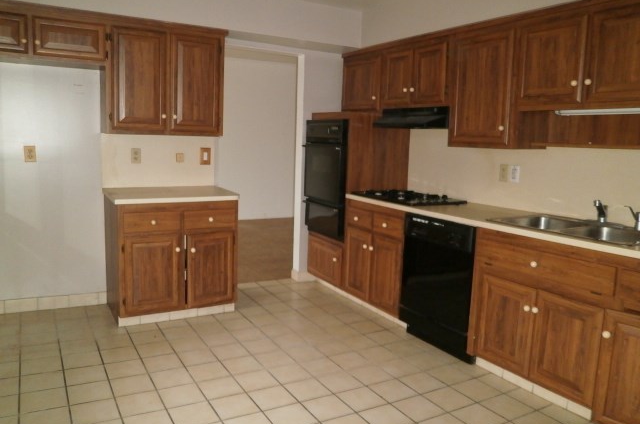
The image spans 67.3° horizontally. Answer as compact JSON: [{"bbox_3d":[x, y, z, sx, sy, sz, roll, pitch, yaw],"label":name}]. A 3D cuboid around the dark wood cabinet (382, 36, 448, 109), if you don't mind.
[{"bbox_3d":[0.875,-1.069,3.853,0.305,0.490,0.790,-1,8,-31],"label":"dark wood cabinet"}]

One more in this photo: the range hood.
[{"bbox_3d":[0.784,-0.717,3.705,0.450,0.145,0.755,-3,10,-32],"label":"range hood"}]

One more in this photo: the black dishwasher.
[{"bbox_3d":[1.006,0.464,3.284,0.600,0.870,0.610,-3,10,-32],"label":"black dishwasher"}]

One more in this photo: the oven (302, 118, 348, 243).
[{"bbox_3d":[0.236,-0.322,4.479,0.580,1.030,0.610,-1,8,-31],"label":"oven"}]

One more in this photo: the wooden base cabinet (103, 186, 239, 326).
[{"bbox_3d":[-1.136,0.302,3.667,0.850,0.910,0.590,-2,10,-27],"label":"wooden base cabinet"}]

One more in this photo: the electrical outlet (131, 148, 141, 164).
[{"bbox_3d":[-1.421,-0.435,3.719,0.071,0.116,0.015,-1,8,-31],"label":"electrical outlet"}]

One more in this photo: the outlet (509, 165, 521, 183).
[{"bbox_3d":[1.331,-0.256,3.279,0.008,0.115,0.070,-3,10,-32],"label":"outlet"}]

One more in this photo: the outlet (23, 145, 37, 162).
[{"bbox_3d":[-2.050,-0.408,3.405,0.070,0.114,0.008,-2,10,-27],"label":"outlet"}]

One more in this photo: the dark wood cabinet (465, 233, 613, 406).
[{"bbox_3d":[1.390,0.528,2.764,0.590,0.780,0.815,-1,8,-31],"label":"dark wood cabinet"}]

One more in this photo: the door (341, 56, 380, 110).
[{"bbox_3d":[0.364,-1.125,4.313,0.024,0.423,0.562,-3,9,-30],"label":"door"}]

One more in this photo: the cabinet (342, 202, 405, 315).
[{"bbox_3d":[0.653,0.332,3.988,0.590,0.785,0.760,-1,8,-31],"label":"cabinet"}]

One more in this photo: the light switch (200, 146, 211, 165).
[{"bbox_3d":[-0.941,-0.456,3.969,0.082,0.132,0.008,-2,10,-27],"label":"light switch"}]

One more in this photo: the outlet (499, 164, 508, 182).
[{"bbox_3d":[1.306,-0.277,3.440,0.015,0.115,0.070,-1,8,-31],"label":"outlet"}]

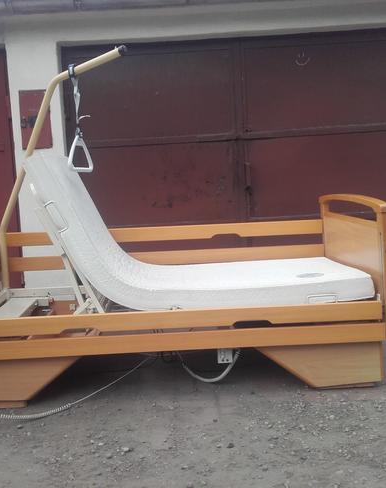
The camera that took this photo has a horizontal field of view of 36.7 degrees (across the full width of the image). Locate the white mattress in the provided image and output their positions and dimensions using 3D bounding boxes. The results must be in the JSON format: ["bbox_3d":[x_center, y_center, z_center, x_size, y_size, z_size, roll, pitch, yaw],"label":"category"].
[{"bbox_3d":[0.033,-0.128,3.240,1.680,0.815,0.870,-3,6,-1],"label":"white mattress"}]

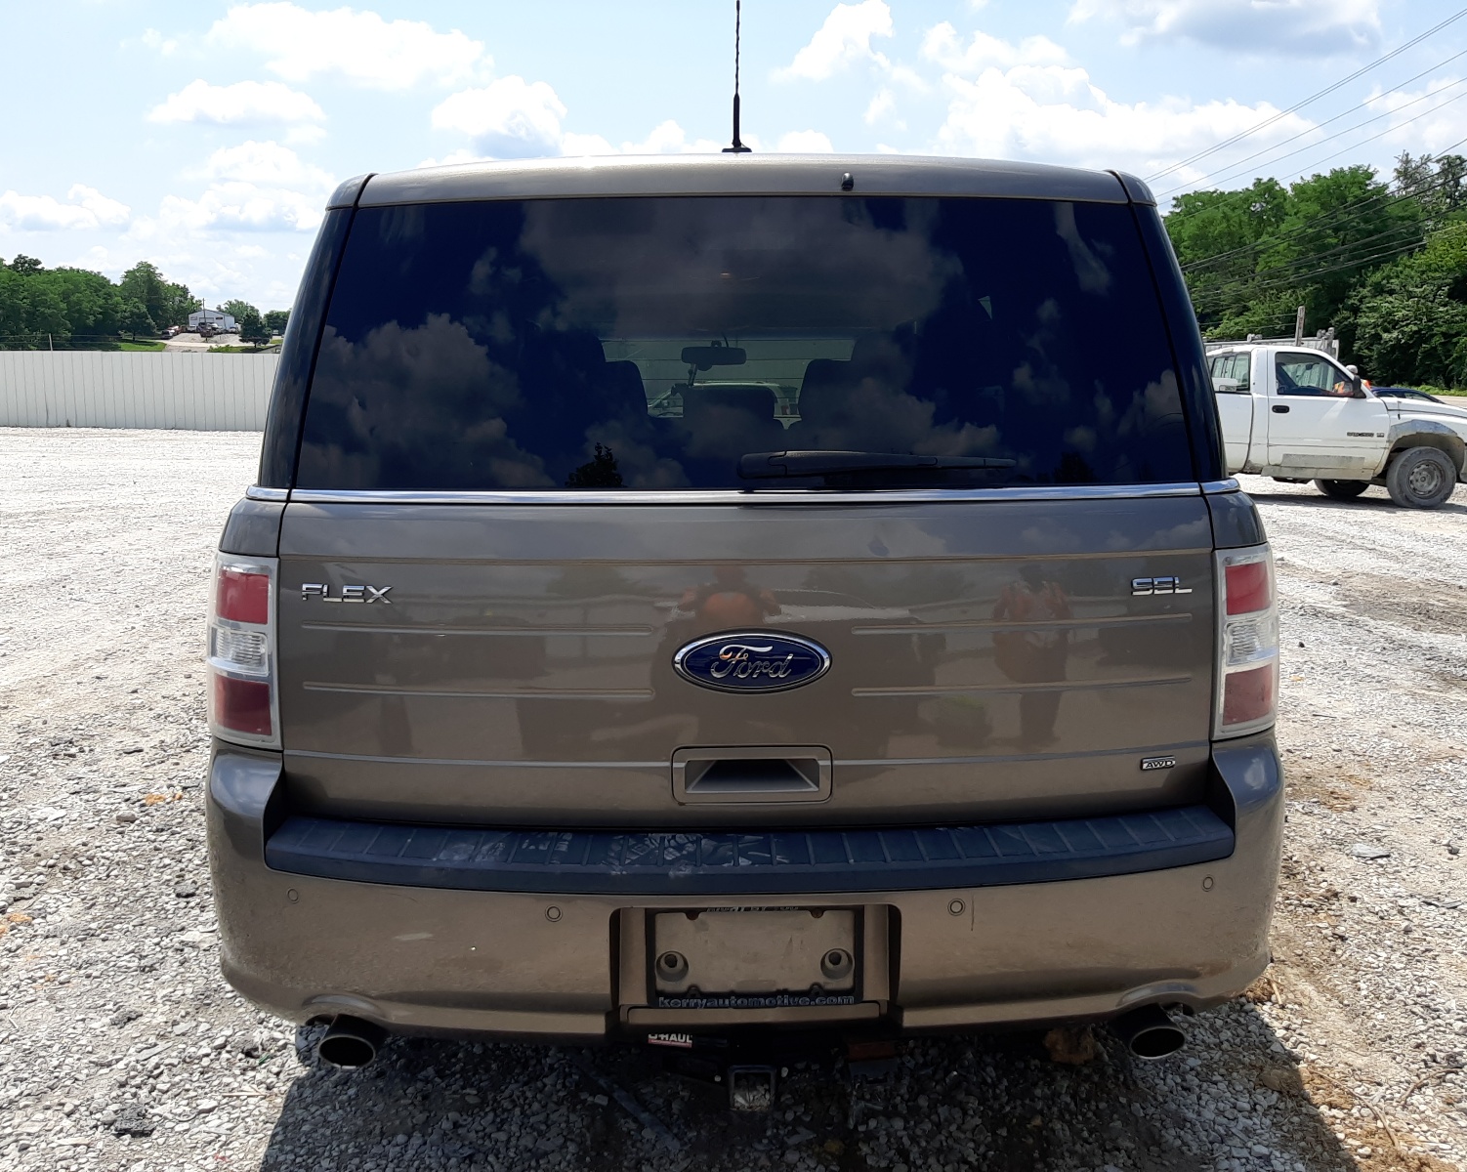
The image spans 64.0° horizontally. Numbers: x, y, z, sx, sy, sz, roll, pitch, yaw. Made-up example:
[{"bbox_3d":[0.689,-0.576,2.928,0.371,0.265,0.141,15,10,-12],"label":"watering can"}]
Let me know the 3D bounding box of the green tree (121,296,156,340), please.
[{"bbox_3d":[-113.974,-51.253,225.000,6.700,8.400,6.700,5,11,25],"label":"green tree"}]

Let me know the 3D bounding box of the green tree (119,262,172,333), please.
[{"bbox_3d":[-122.704,-60.142,245.000,11.000,14.800,11.000,5,11,25],"label":"green tree"}]

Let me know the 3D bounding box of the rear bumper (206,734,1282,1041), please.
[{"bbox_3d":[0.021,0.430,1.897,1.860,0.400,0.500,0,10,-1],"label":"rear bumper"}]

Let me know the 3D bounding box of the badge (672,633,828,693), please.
[{"bbox_3d":[0.025,0.109,1.682,0.229,0.092,0.020,0,10,-1],"label":"badge"}]

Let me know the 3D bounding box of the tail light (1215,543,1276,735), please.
[{"bbox_3d":[0.827,0.090,1.881,0.210,0.310,0.210,0,10,-1],"label":"tail light"}]

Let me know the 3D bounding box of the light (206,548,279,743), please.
[{"bbox_3d":[-0.784,0.084,1.860,0.210,0.310,0.210,0,10,-1],"label":"light"}]

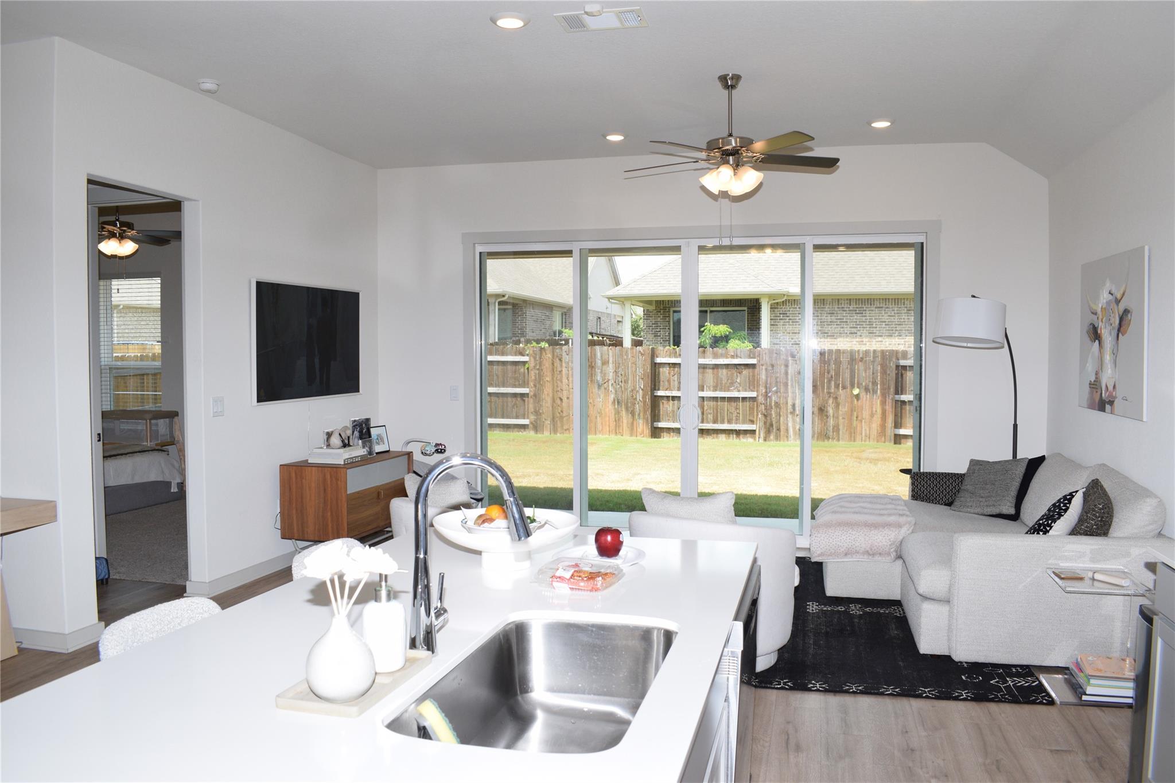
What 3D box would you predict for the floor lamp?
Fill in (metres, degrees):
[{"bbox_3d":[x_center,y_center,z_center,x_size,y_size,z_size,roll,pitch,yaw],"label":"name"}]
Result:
[{"bbox_3d":[2.768,0.318,6.186,0.670,1.972,0.430,1,3,15],"label":"floor lamp"}]

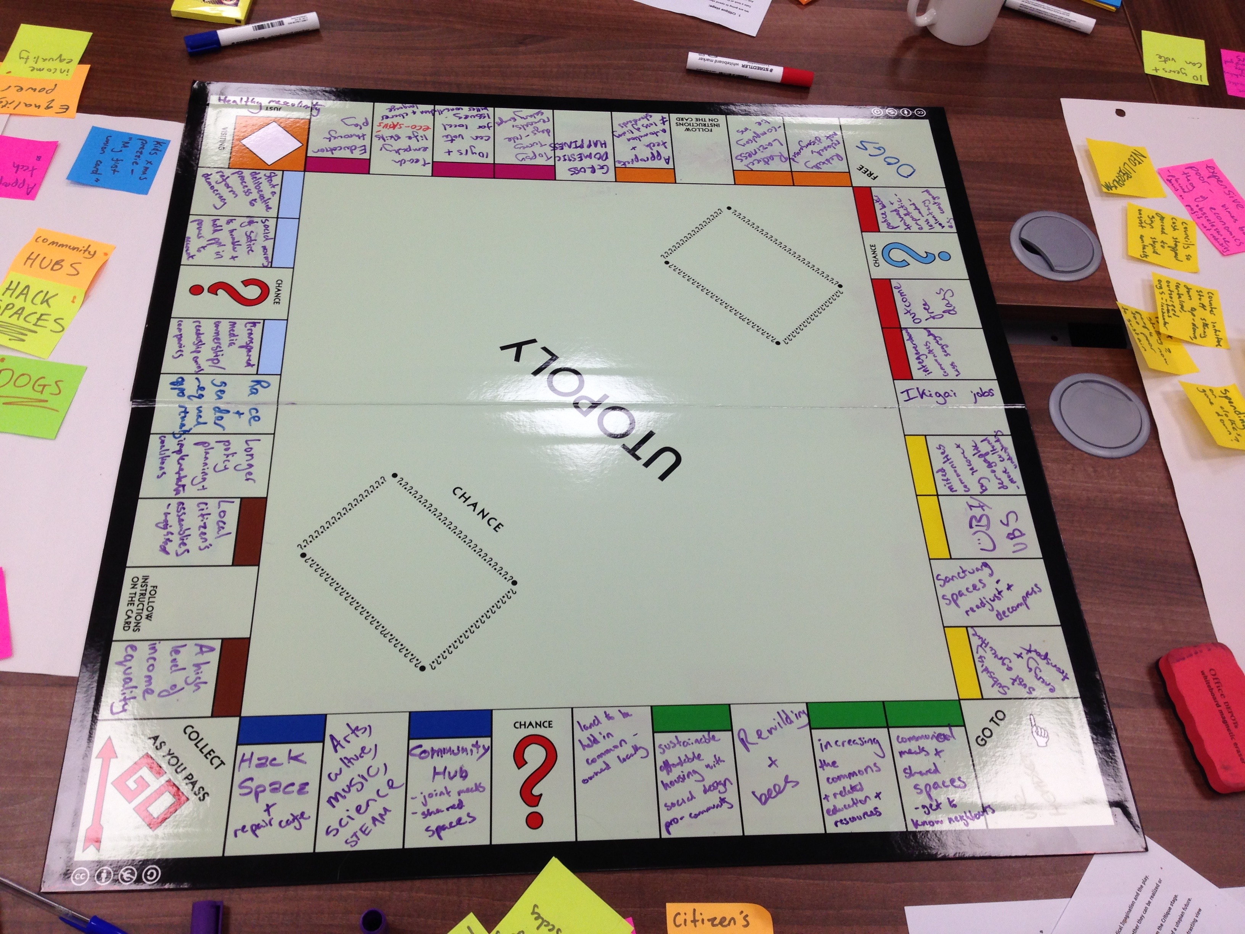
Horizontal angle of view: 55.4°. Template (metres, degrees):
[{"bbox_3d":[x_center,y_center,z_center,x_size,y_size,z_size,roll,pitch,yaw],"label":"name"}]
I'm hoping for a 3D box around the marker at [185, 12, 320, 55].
[{"bbox_3d":[-0.401,-0.472,1.291,0.144,0.018,0.020,-18,63,-16],"label":"marker"}]

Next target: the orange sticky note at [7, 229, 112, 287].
[{"bbox_3d":[-0.529,-0.192,1.111,0.076,0.013,0.073,14,59,2],"label":"orange sticky note"}]

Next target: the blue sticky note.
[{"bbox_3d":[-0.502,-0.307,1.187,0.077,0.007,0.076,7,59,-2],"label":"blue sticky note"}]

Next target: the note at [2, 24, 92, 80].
[{"bbox_3d":[-0.610,-0.441,1.258,0.076,0.003,0.075,6,59,-3],"label":"note"}]

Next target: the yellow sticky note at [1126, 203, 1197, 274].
[{"bbox_3d":[0.578,-0.245,1.267,0.077,0.006,0.076,13,59,2],"label":"yellow sticky note"}]

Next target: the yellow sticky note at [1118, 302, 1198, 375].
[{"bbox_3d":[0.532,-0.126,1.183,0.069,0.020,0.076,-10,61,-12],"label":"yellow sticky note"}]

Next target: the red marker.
[{"bbox_3d":[0.144,-0.446,1.334,0.143,0.018,0.018,8,59,-1],"label":"red marker"}]

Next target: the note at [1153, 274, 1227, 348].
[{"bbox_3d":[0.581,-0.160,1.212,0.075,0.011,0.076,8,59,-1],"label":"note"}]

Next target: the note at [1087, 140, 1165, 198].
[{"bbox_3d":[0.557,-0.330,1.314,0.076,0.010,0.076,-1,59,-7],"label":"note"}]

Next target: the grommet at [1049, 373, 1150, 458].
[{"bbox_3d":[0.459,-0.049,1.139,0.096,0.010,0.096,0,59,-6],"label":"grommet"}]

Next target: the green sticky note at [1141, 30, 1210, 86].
[{"bbox_3d":[0.664,-0.492,1.426,0.076,0.004,0.076,11,59,0],"label":"green sticky note"}]

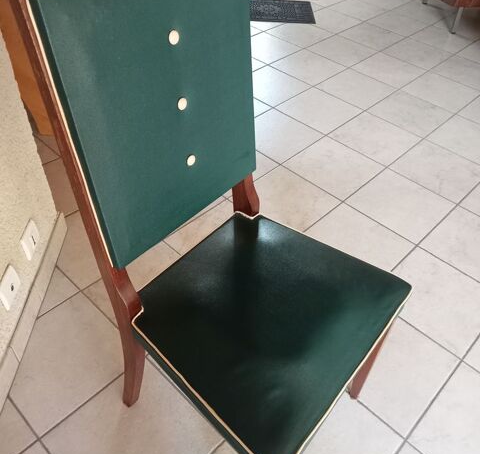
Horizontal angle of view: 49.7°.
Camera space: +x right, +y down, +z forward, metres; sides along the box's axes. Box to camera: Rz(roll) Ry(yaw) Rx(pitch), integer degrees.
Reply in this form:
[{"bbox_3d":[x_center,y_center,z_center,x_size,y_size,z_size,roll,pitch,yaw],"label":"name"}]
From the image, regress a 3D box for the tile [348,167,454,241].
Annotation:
[{"bbox_3d":[0.633,-0.089,2.034,0.327,0.010,0.327,34,51,29],"label":"tile"}]

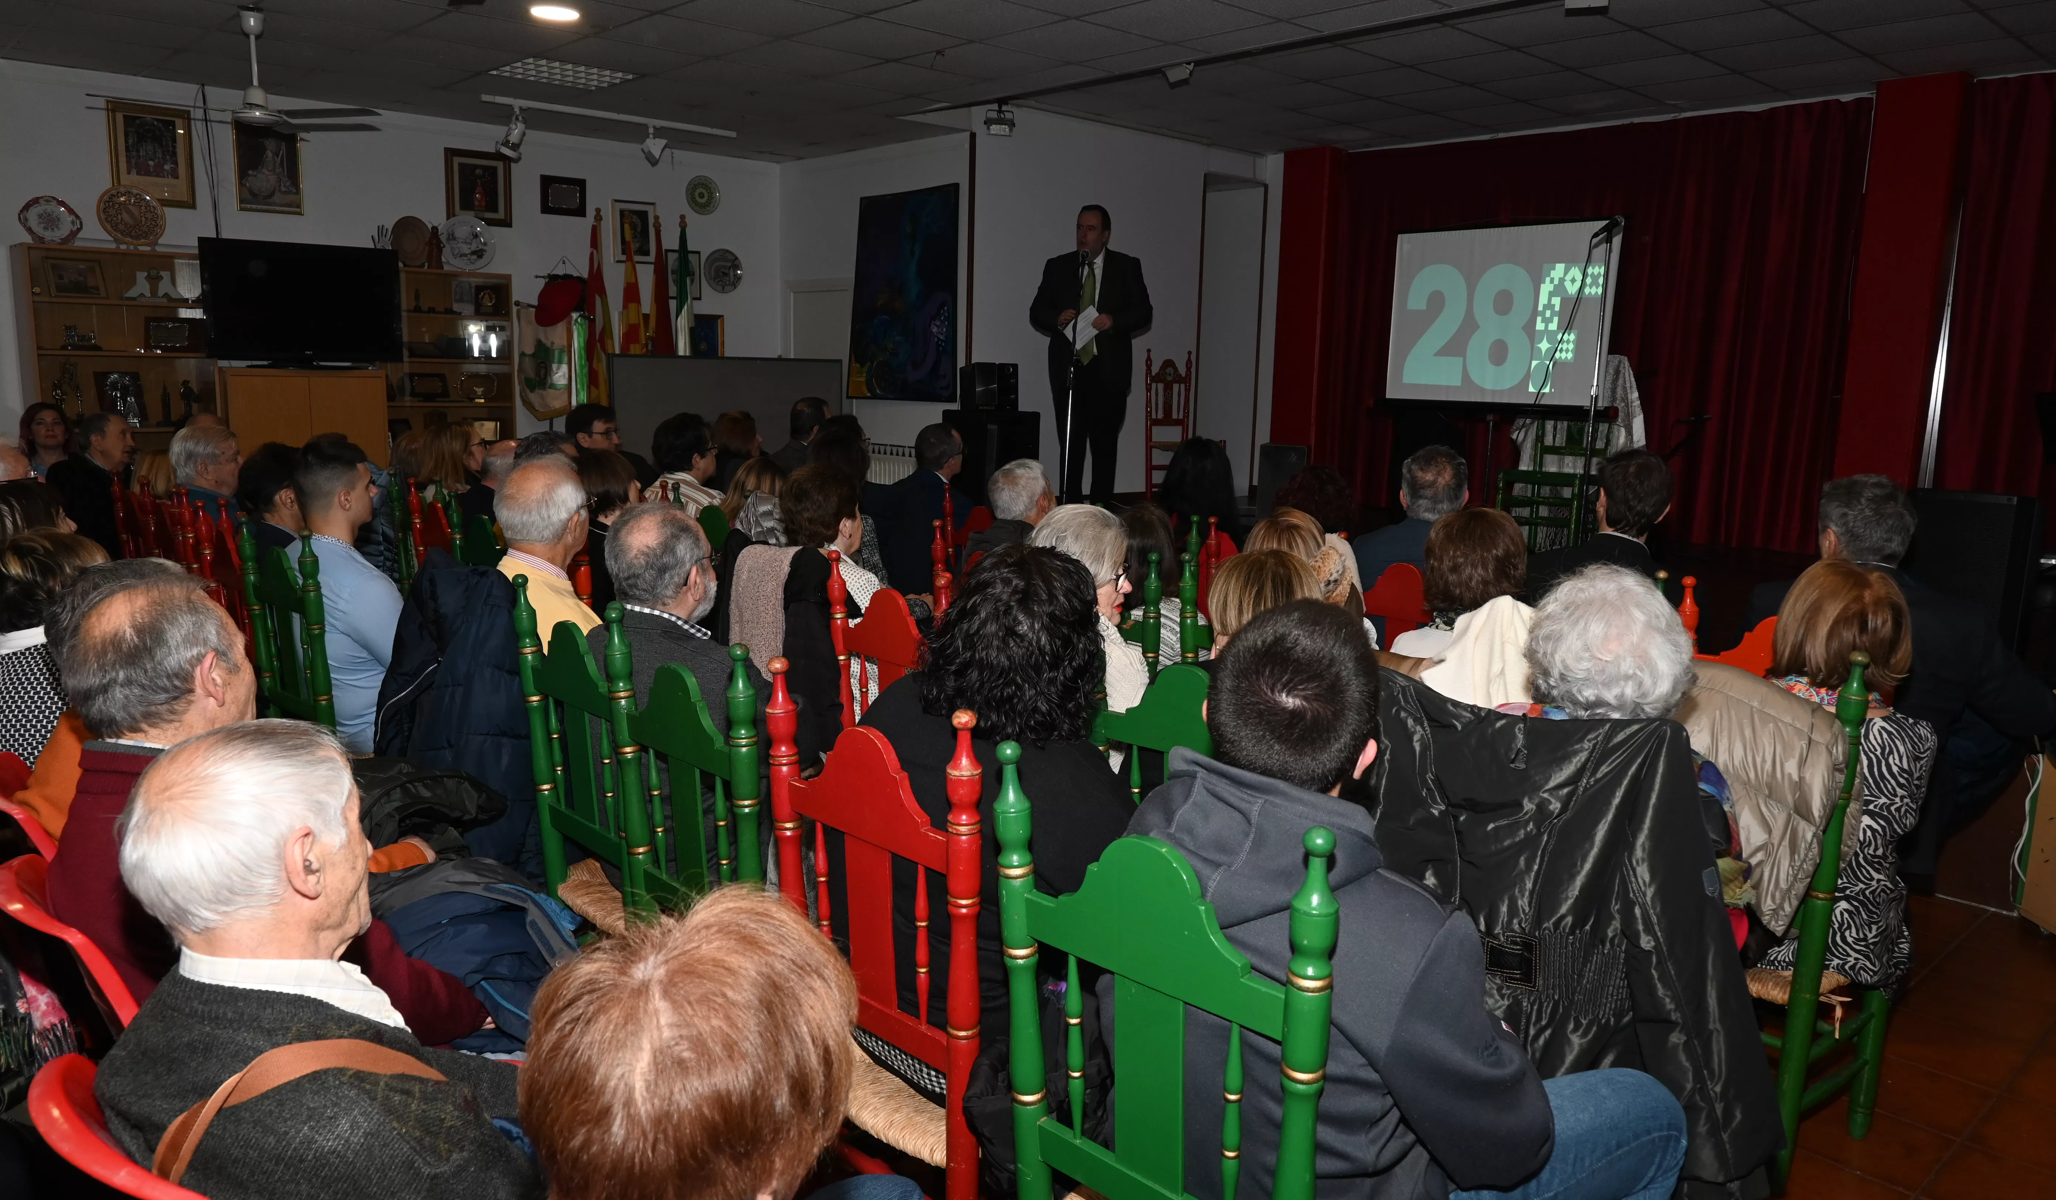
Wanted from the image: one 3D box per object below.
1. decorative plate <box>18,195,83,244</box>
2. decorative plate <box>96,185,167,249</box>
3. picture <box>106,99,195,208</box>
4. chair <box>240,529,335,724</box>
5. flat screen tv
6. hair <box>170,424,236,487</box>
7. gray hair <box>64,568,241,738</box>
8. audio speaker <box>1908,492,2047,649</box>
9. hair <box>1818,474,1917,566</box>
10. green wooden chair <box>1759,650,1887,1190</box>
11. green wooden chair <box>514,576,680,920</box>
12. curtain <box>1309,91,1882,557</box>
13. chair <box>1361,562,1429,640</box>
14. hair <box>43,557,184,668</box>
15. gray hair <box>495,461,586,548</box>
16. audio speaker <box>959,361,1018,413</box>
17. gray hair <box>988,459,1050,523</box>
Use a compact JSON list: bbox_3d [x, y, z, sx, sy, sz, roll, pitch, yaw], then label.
[{"bbox_3d":[-4.910,-1.903,6.876,0.275,0.250,0.035,-7,2,-40],"label":"decorative plate"},{"bbox_3d":[-4.539,-1.941,6.941,0.310,0.310,0.050,-8,1,-42],"label":"decorative plate"},{"bbox_3d":[-4.603,-2.332,7.194,0.375,0.515,0.035,-8,13,-42],"label":"picture"},{"bbox_3d":[-1.937,0.299,3.988,0.490,1.091,0.467,9,12,40],"label":"chair"},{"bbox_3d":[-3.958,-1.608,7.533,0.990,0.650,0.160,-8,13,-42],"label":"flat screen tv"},{"bbox_3d":[-2.696,-0.473,4.480,0.220,0.215,0.180,-8,13,-41],"label":"hair"},{"bbox_3d":[-1.121,0.068,1.750,0.172,0.205,0.205,3,10,12],"label":"gray hair"},{"bbox_3d":[3.531,-0.107,5.207,0.340,0.600,0.360,-8,13,-42],"label":"audio speaker"},{"bbox_3d":[1.880,-0.180,3.070,0.180,0.210,0.200,4,10,15],"label":"hair"},{"bbox_3d":[1.483,0.597,2.859,0.460,1.100,0.480,-8,13,-42],"label":"green wooden chair"},{"bbox_3d":[-0.777,0.495,2.958,0.467,1.091,0.490,-7,13,-42],"label":"green wooden chair"},{"bbox_3d":[3.451,-1.766,8.989,0.200,2.550,3.500,-8,13,-42],"label":"curtain"},{"bbox_3d":[1.213,0.345,4.136,0.467,1.091,0.490,-7,13,-42],"label":"chair"},{"bbox_3d":[-1.051,0.048,1.620,0.165,0.180,0.190,6,11,27],"label":"hair"},{"bbox_3d":[-1.141,-0.227,3.220,0.175,0.205,0.205,5,10,21],"label":"gray hair"},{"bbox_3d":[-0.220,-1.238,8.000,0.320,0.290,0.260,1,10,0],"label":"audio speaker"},{"bbox_3d":[-0.026,-0.327,4.070,0.170,0.200,0.200,9,13,39],"label":"gray hair"}]

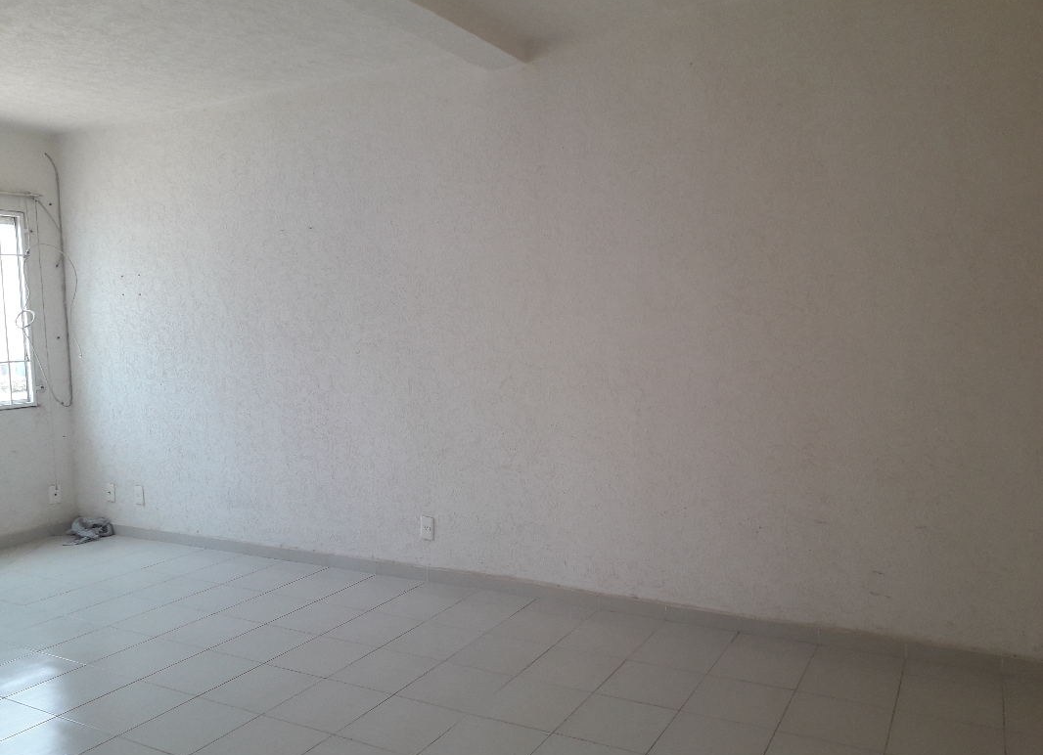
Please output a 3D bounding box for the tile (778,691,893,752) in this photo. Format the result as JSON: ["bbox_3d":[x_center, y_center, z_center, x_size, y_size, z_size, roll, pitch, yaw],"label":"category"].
[{"bbox_3d":[1.022,1.113,2.629,0.313,0.010,0.313,1,4,28],"label":"tile"}]

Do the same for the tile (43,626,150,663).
[{"bbox_3d":[-1.706,1.085,3.290,0.300,0.010,0.300,1,4,28],"label":"tile"}]

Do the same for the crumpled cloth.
[{"bbox_3d":[-2.848,0.981,5.246,0.310,0.115,0.280,1,4,28],"label":"crumpled cloth"}]

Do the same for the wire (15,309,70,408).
[{"bbox_3d":[-3.100,-0.127,5.300,0.047,0.651,0.307,1,4,28],"label":"wire"}]

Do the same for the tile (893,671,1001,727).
[{"bbox_3d":[1.400,1.055,2.660,0.302,0.009,0.302,1,4,28],"label":"tile"}]

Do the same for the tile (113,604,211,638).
[{"bbox_3d":[-1.629,1.111,3.708,0.313,0.010,0.313,1,4,28],"label":"tile"}]

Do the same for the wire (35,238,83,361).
[{"bbox_3d":[-3.051,-0.491,5.300,0.126,0.749,0.212,1,4,28],"label":"wire"}]

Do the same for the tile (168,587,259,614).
[{"bbox_3d":[-1.415,1.044,3.825,0.300,0.010,0.300,1,4,28],"label":"tile"}]

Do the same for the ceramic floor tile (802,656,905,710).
[{"bbox_3d":[1.171,1.092,2.909,0.314,0.010,0.314,1,4,28],"label":"ceramic floor tile"}]

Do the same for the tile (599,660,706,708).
[{"bbox_3d":[0.467,1.106,2.928,0.314,0.010,0.314,1,4,28],"label":"tile"}]

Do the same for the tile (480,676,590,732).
[{"bbox_3d":[0.040,1.123,2.798,0.314,0.010,0.314,1,4,28],"label":"tile"}]

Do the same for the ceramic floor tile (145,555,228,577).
[{"bbox_3d":[-1.883,1.063,4.564,0.313,0.010,0.313,1,4,28],"label":"ceramic floor tile"}]

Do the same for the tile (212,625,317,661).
[{"bbox_3d":[-1.036,1.075,3.286,0.302,0.009,0.302,1,4,28],"label":"tile"}]

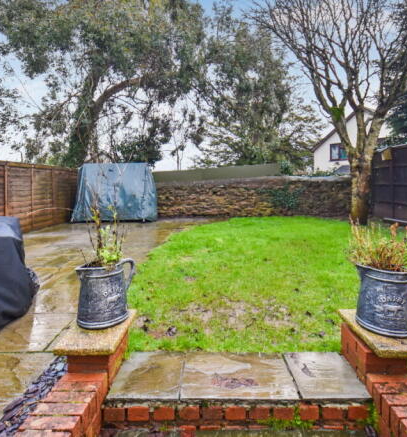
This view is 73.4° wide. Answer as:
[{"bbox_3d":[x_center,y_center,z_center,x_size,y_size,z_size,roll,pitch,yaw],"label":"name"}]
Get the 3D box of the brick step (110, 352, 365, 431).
[{"bbox_3d":[0.173,0.929,1.493,1.276,0.155,0.350,0,7,0],"label":"brick step"}]

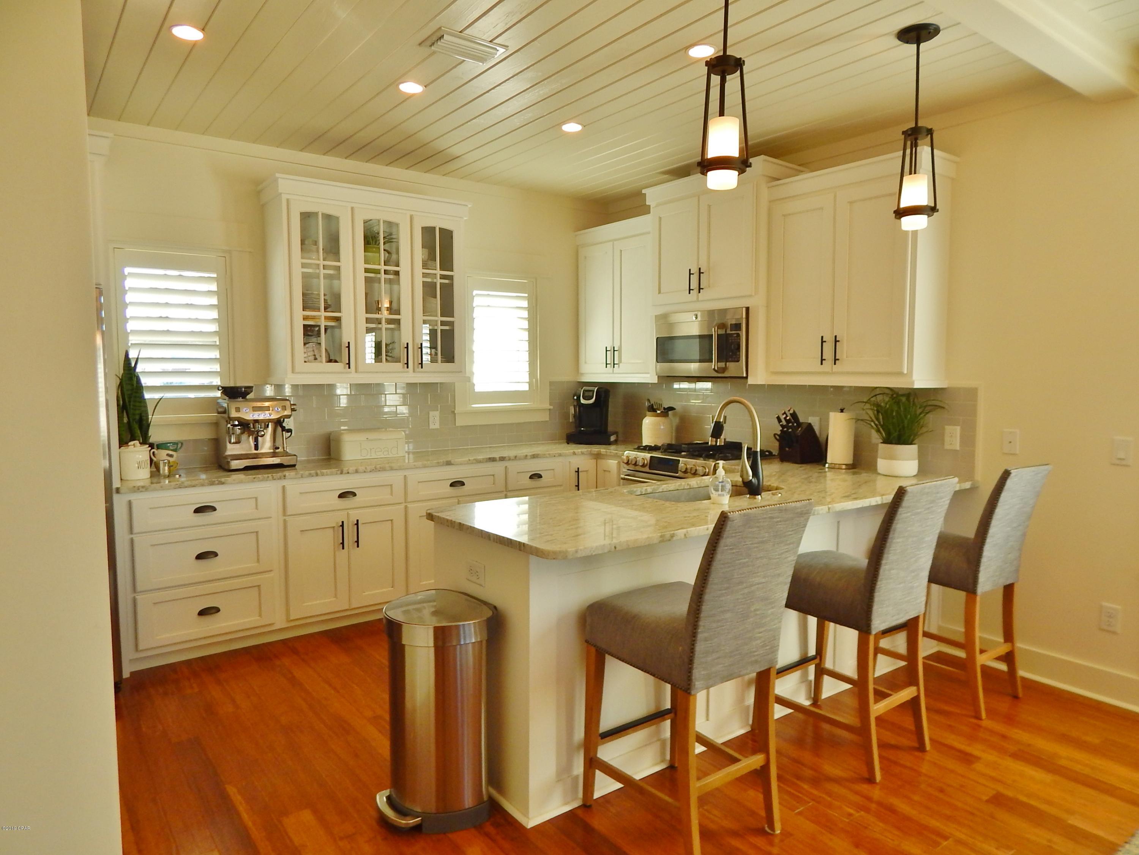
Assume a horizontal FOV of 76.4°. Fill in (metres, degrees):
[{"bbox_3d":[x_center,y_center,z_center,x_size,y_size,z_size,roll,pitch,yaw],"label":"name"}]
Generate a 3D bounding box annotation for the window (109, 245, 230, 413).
[{"bbox_3d":[-2.199,-0.518,4.053,0.575,0.910,0.090,-3,5,-36],"label":"window"}]

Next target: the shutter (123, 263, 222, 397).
[{"bbox_3d":[-2.208,-0.520,4.046,0.472,0.725,0.060,-3,5,-36],"label":"shutter"}]

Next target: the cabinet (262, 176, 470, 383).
[{"bbox_3d":[-1.218,-0.837,4.458,1.195,1.133,0.400,-3,5,-36],"label":"cabinet"}]

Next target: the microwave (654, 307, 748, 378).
[{"bbox_3d":[0.962,-0.522,4.618,0.420,0.412,0.762,-3,5,-36],"label":"microwave"}]

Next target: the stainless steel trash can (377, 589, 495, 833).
[{"bbox_3d":[-0.446,0.925,2.392,0.346,0.665,0.387,-3,5,-36],"label":"stainless steel trash can"}]

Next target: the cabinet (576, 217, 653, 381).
[{"bbox_3d":[0.462,-0.903,5.380,0.345,1.145,0.875,-3,5,-36],"label":"cabinet"}]

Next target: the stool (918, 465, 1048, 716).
[{"bbox_3d":[1.705,0.662,3.201,0.390,1.050,0.600,-3,5,-36],"label":"stool"}]

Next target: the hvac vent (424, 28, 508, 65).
[{"bbox_3d":[-0.436,-1.559,2.966,0.306,0.027,0.205,-3,5,-36],"label":"hvac vent"}]

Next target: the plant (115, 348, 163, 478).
[{"bbox_3d":[-2.204,-0.065,3.704,0.200,0.645,0.200,-3,5,-36],"label":"plant"}]

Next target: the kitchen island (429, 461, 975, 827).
[{"bbox_3d":[0.746,0.743,3.196,2.565,0.912,0.870,-3,5,-36],"label":"kitchen island"}]

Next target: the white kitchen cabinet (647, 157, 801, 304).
[{"bbox_3d":[0.963,-1.144,4.596,0.430,0.830,1.010,-3,5,-36],"label":"white kitchen cabinet"}]

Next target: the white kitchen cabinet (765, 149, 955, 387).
[{"bbox_3d":[1.527,-0.781,3.880,0.345,1.126,0.907,-3,5,-36],"label":"white kitchen cabinet"}]

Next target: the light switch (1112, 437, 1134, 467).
[{"bbox_3d":[2.369,0.103,3.100,0.010,0.118,0.076,-3,5,-36],"label":"light switch"}]

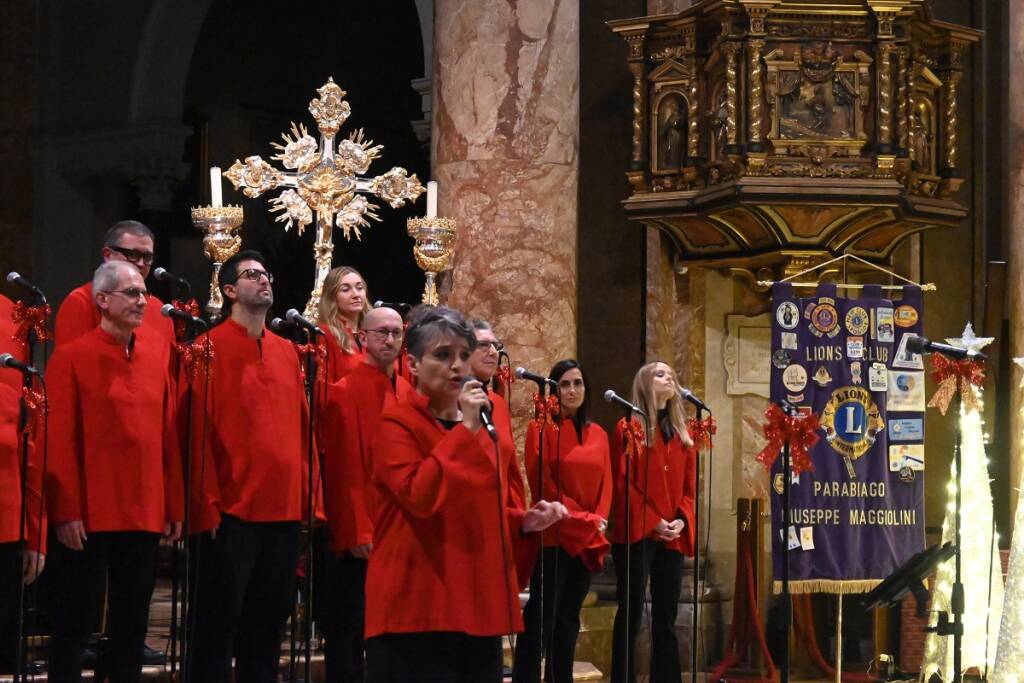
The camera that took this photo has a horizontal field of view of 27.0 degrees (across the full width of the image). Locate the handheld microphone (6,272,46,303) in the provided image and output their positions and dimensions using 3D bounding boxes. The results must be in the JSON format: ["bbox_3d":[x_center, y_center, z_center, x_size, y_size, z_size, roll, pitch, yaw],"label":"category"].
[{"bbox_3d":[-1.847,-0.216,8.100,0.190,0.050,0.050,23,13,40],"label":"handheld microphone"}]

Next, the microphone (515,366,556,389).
[{"bbox_3d":[0.094,0.152,9.150,0.190,0.050,0.050,13,6,34],"label":"microphone"}]

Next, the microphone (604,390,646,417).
[{"bbox_3d":[0.489,0.273,9.400,0.190,0.050,0.050,30,12,26],"label":"microphone"}]

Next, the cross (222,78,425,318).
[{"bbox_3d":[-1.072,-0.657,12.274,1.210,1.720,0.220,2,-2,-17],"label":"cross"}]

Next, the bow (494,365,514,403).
[{"bbox_3d":[-0.039,0.193,9.800,0.140,0.172,0.080,2,-2,-42],"label":"bow"}]

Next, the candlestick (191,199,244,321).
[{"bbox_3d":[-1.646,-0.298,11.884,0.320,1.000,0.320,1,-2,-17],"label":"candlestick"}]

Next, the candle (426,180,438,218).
[{"bbox_3d":[-0.449,-0.793,12.000,0.058,0.225,0.058,1,-2,0],"label":"candle"}]

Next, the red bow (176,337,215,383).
[{"bbox_3d":[-1.179,0.067,7.950,0.155,0.175,0.080,1,-2,-32],"label":"red bow"}]

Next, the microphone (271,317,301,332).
[{"bbox_3d":[-0.958,-0.068,9.100,0.175,0.050,0.050,15,8,44],"label":"microphone"}]

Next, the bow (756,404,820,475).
[{"bbox_3d":[0.752,0.266,5.800,0.172,0.190,0.080,0,-2,-3],"label":"bow"}]

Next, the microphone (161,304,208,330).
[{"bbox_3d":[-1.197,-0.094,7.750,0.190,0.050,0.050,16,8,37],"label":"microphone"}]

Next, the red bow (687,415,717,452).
[{"bbox_3d":[0.857,0.416,9.650,0.150,0.175,0.080,1,-2,-28],"label":"red bow"}]

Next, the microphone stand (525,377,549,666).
[{"bbox_3d":[0.106,0.903,8.467,0.280,1.520,0.280,-2,-3,45],"label":"microphone stand"}]

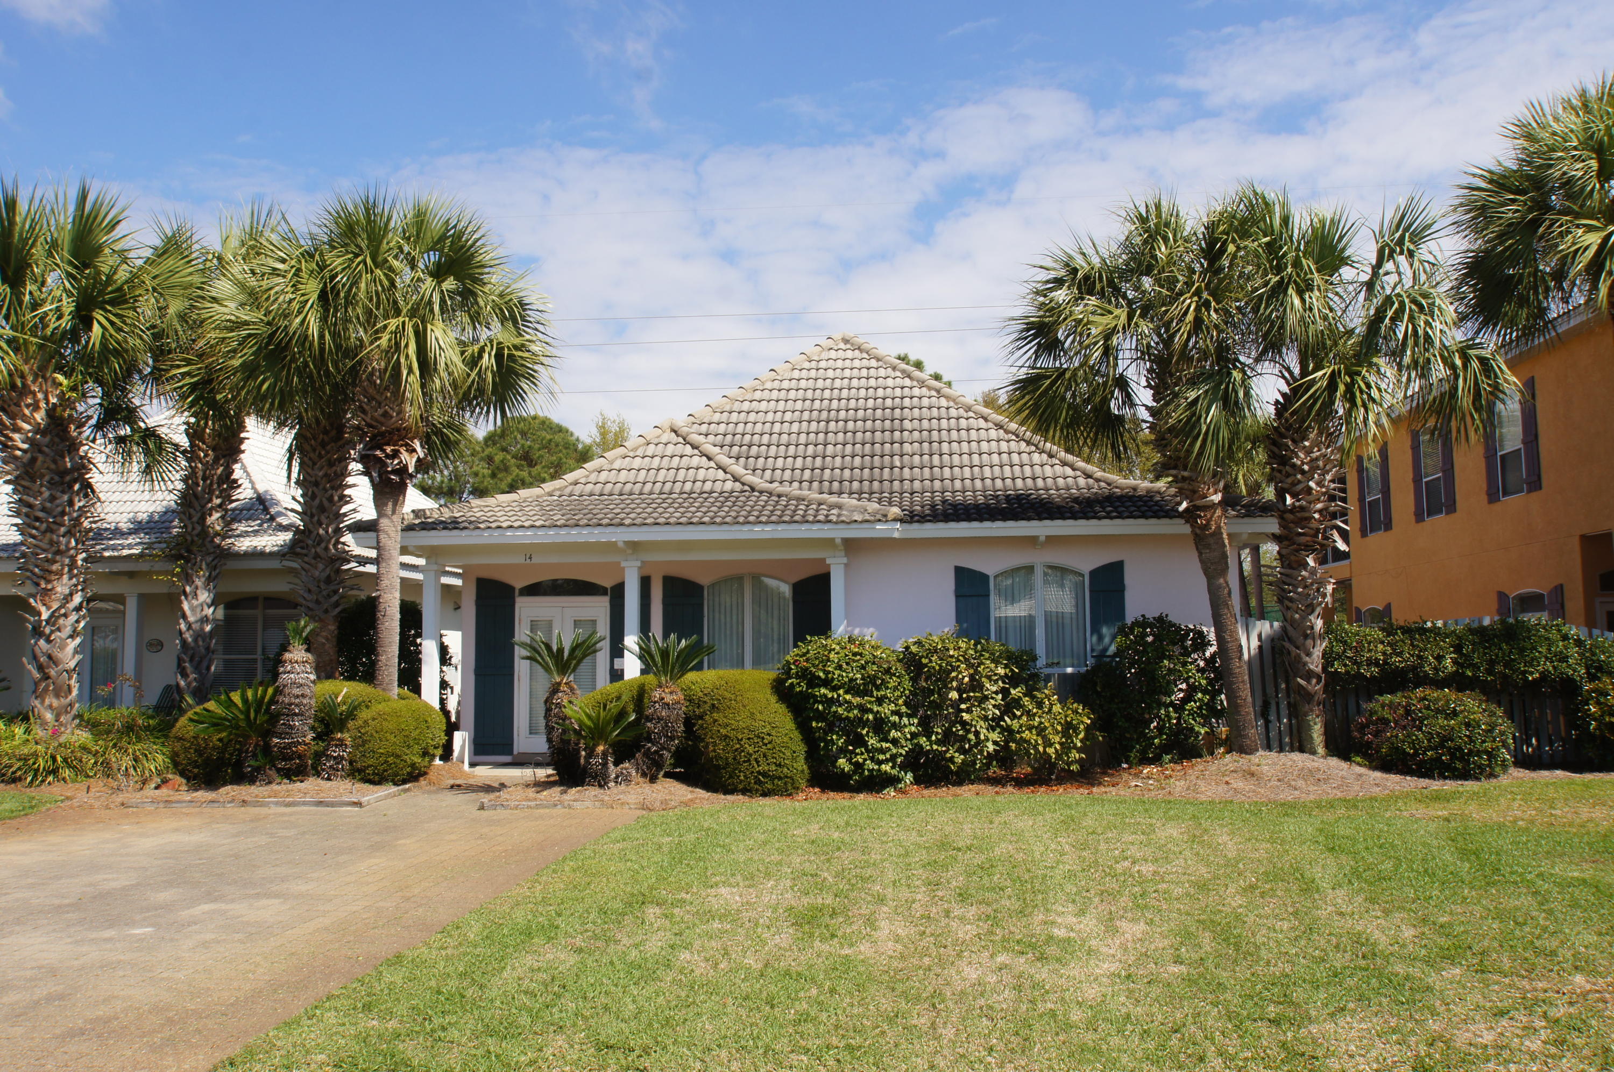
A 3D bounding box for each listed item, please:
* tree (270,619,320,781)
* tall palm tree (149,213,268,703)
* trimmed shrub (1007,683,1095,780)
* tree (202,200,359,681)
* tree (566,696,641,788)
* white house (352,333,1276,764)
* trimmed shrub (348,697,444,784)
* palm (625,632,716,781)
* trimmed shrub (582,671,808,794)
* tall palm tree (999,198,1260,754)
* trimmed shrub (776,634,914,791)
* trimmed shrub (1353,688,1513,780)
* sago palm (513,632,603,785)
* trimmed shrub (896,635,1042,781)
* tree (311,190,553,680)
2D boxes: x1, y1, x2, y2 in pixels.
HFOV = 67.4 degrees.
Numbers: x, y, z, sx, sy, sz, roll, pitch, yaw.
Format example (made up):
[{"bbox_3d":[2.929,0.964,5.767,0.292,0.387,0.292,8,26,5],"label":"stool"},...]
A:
[{"bbox_3d":[-6.276,1.989,14.783,0.600,1.986,0.580,-1,-5,5],"label":"tree"},{"bbox_3d":[-8.285,-0.721,16.749,2.100,7.826,2.100,-1,-5,5],"label":"tall palm tree"},{"bbox_3d":[2.720,2.195,13.549,0.961,1.034,0.950,0,-6,0],"label":"trimmed shrub"},{"bbox_3d":[-6.103,-0.623,15.136,2.884,7.171,2.800,0,-6,0],"label":"tree"},{"bbox_3d":[-2.403,2.378,14.091,1.000,1.058,0.950,-1,-5,5],"label":"tree"},{"bbox_3d":[0.555,0.016,21.632,11.800,7.270,13.000,-1,-5,5],"label":"white house"},{"bbox_3d":[-5.068,2.499,14.885,1.200,1.031,1.150,-1,-5,5],"label":"trimmed shrub"},{"bbox_3d":[-1.514,1.886,13.381,1.005,1.632,1.000,0,-6,0],"label":"palm"},{"bbox_3d":[-1.341,2.295,14.449,2.700,1.372,1.800,-1,-5,5],"label":"trimmed shrub"},{"bbox_3d":[3.735,-0.772,13.837,2.928,6.439,2.900,0,-6,0],"label":"tall palm tree"},{"bbox_3d":[0.454,2.059,14.520,1.700,1.765,1.500,-1,-5,5],"label":"trimmed shrub"},{"bbox_3d":[7.646,2.380,14.786,1.957,1.036,1.500,-1,-5,5],"label":"trimmed shrub"},{"bbox_3d":[-2.722,1.865,13.284,0.998,1.717,1.000,0,-6,0],"label":"sago palm"},{"bbox_3d":[1.833,1.935,13.625,1.577,1.690,1.450,0,-6,0],"label":"trimmed shrub"},{"bbox_3d":[-4.569,-0.713,14.742,2.961,7.251,2.900,0,-6,0],"label":"tree"}]

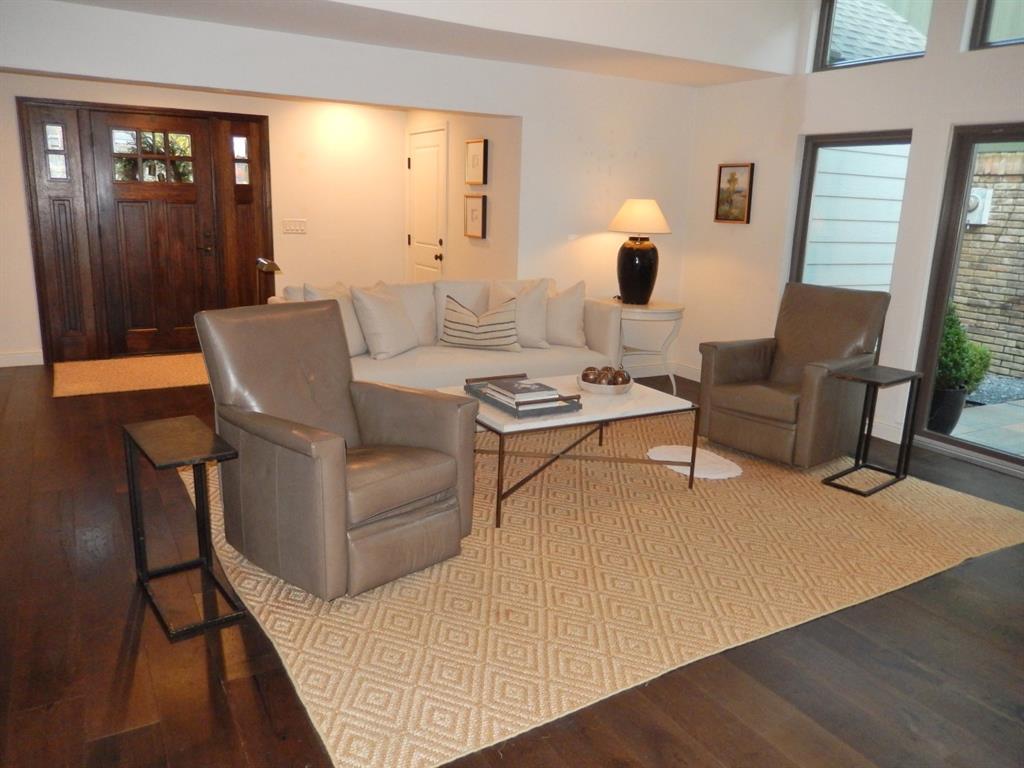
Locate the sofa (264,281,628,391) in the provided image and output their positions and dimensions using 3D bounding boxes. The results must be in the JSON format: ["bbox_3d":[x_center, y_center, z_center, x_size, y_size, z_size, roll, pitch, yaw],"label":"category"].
[{"bbox_3d":[-0.421,-0.219,4.889,2.076,0.882,0.916,-6,15,-28],"label":"sofa"}]

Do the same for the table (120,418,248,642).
[{"bbox_3d":[-1.109,0.462,2.511,0.243,0.579,0.538,-8,16,-36],"label":"table"}]

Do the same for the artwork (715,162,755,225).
[{"bbox_3d":[1.702,-1.454,5.637,0.046,0.442,0.312,-6,15,-28],"label":"artwork"}]

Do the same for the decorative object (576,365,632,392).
[{"bbox_3d":[0.476,-0.032,3.836,0.292,0.113,0.292,1,13,0],"label":"decorative object"}]

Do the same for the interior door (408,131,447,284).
[{"bbox_3d":[-0.813,-1.339,7.117,0.066,2.052,0.857,-6,15,-28],"label":"interior door"}]

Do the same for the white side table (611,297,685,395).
[{"bbox_3d":[0.987,-0.258,5.647,0.611,0.691,0.611,1,13,0],"label":"white side table"}]

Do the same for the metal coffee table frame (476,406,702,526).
[{"bbox_3d":[0.242,0.280,3.775,1.142,0.438,0.803,-6,15,-28],"label":"metal coffee table frame"}]

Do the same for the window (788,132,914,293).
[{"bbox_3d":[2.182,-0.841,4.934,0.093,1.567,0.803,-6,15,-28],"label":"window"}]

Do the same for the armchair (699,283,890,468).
[{"bbox_3d":[1.741,-0.098,4.516,0.843,0.923,0.764,-9,16,-38],"label":"armchair"}]

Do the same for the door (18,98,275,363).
[{"bbox_3d":[-3.119,-1.316,6.572,1.922,2.133,0.133,-6,15,-28],"label":"door"}]

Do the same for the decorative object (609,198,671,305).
[{"bbox_3d":[0.970,-0.998,5.614,0.473,0.768,0.473,1,13,0],"label":"decorative object"}]

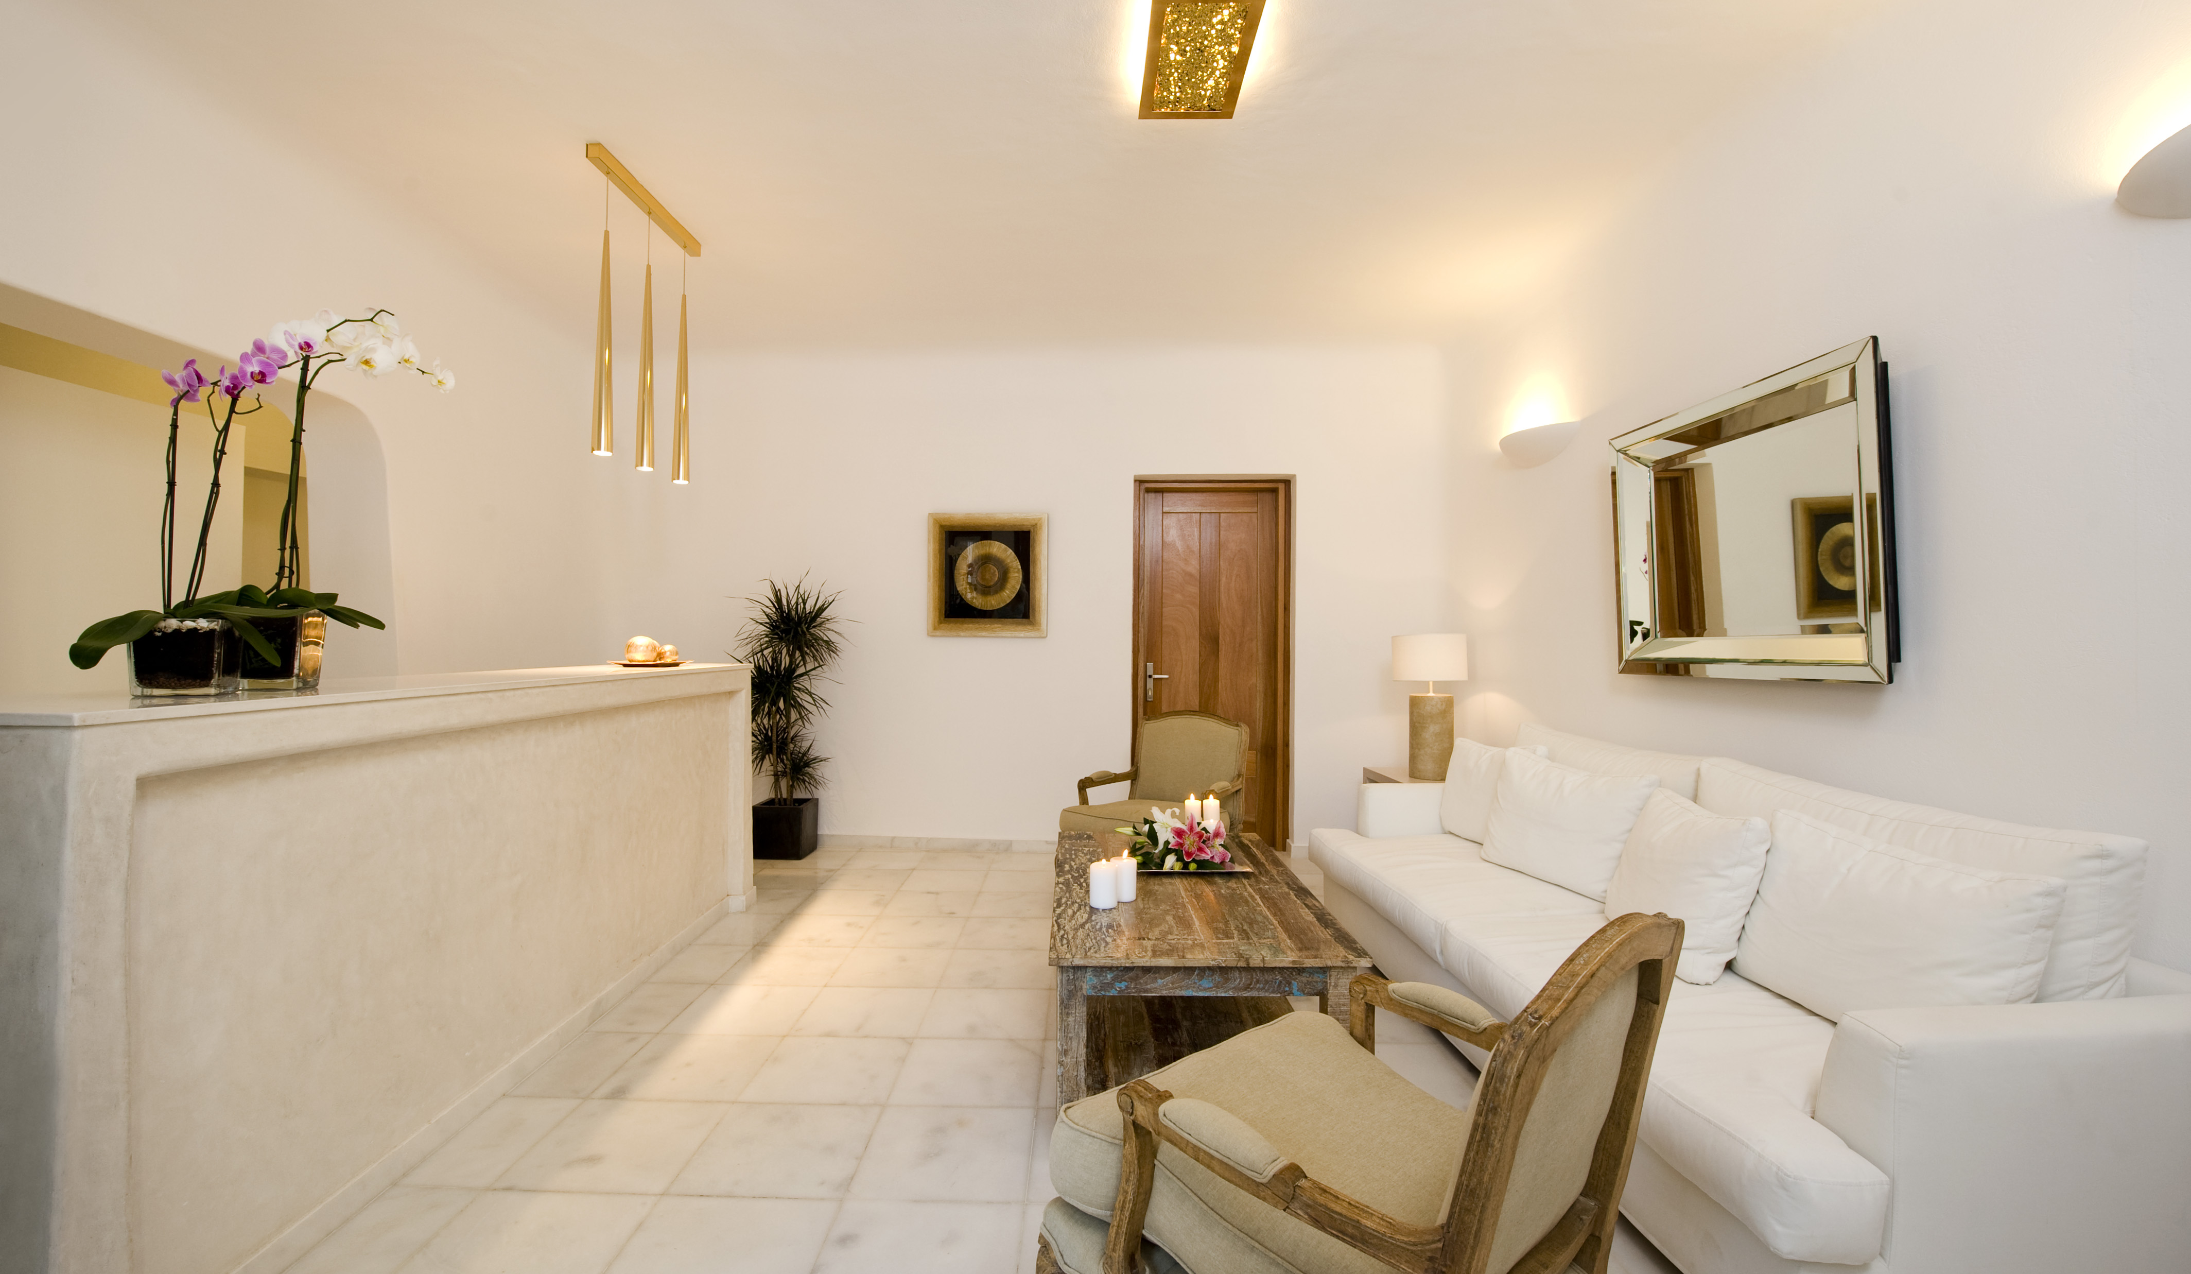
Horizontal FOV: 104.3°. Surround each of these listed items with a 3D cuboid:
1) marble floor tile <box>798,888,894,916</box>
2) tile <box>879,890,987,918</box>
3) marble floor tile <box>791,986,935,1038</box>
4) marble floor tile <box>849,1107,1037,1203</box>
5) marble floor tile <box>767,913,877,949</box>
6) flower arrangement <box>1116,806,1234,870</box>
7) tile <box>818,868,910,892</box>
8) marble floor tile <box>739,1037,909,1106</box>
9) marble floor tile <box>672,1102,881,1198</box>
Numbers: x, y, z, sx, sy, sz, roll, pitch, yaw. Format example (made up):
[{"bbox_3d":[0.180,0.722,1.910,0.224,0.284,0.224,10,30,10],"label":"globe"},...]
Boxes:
[{"bbox_3d":[-1.137,1.216,3.876,0.393,0.015,0.369,1,0,0],"label":"marble floor tile"},{"bbox_3d":[-0.745,1.224,3.877,0.393,0.015,0.369,1,0,0],"label":"tile"},{"bbox_3d":[-0.763,1.262,2.851,0.400,0.020,0.390,1,0,0],"label":"marble floor tile"},{"bbox_3d":[-0.348,1.234,2.035,0.393,0.015,0.369,1,0,0],"label":"marble floor tile"},{"bbox_3d":[-1.167,1.260,3.631,0.400,0.020,0.390,1,0,0],"label":"marble floor tile"},{"bbox_3d":[0.283,0.698,3.001,0.416,0.205,0.280,1,0,0],"label":"flower arrangement"},{"bbox_3d":[-1.158,1.245,4.334,0.400,0.015,0.385,1,0,0],"label":"tile"},{"bbox_3d":[-0.759,1.250,2.452,0.400,0.015,0.385,1,0,0],"label":"marble floor tile"},{"bbox_3d":[-0.763,1.257,2.086,0.400,0.020,0.390,1,0,0],"label":"marble floor tile"}]

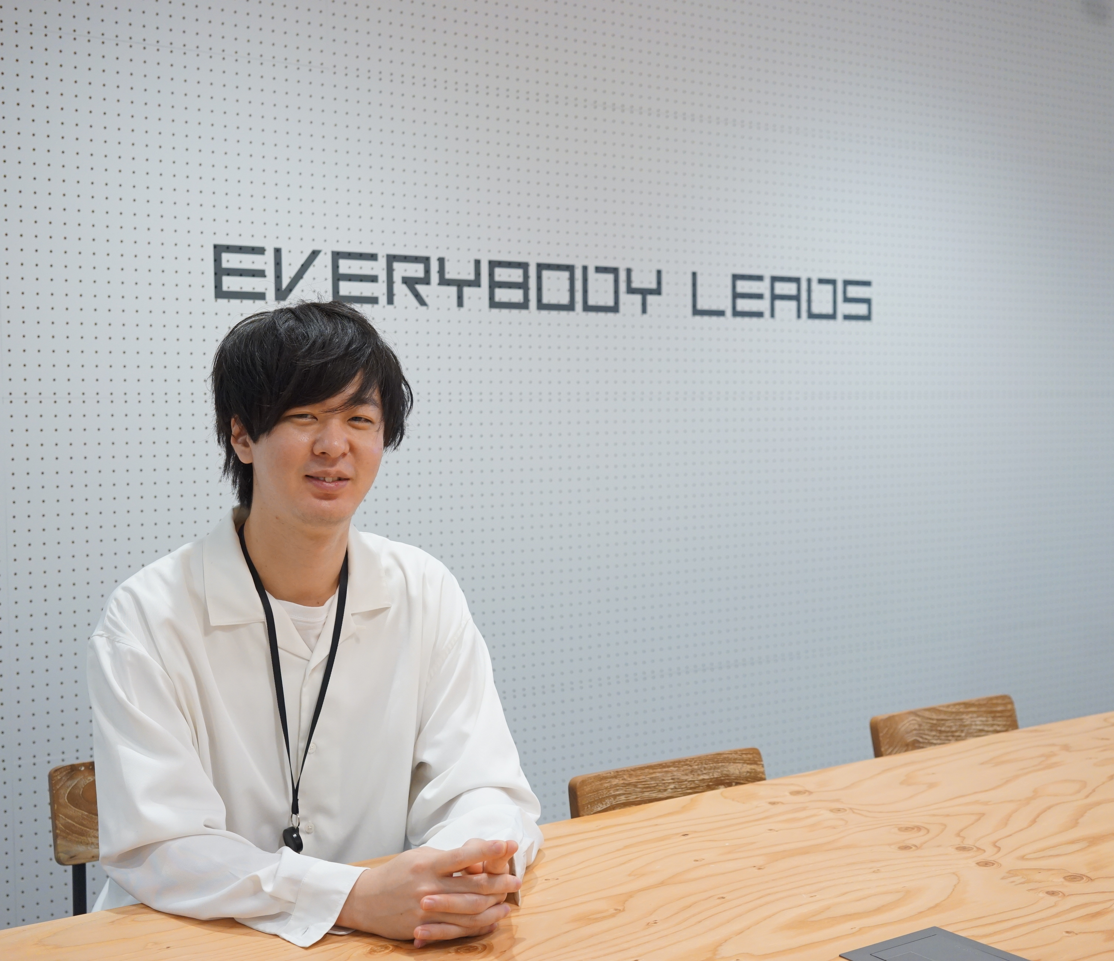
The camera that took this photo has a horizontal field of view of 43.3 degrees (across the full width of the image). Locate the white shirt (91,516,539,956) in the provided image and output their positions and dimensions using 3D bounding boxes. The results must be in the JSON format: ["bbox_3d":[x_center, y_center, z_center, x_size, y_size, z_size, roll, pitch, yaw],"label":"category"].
[{"bbox_3d":[-0.296,0.364,1.640,0.500,0.670,0.500,-2,3,-29],"label":"white shirt"}]

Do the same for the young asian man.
[{"bbox_3d":[-0.293,0.484,1.640,0.510,1.391,0.620,-2,3,-29],"label":"young asian man"}]

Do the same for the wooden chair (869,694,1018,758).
[{"bbox_3d":[0.780,0.762,2.192,0.400,0.760,0.470,-3,4,-34],"label":"wooden chair"}]

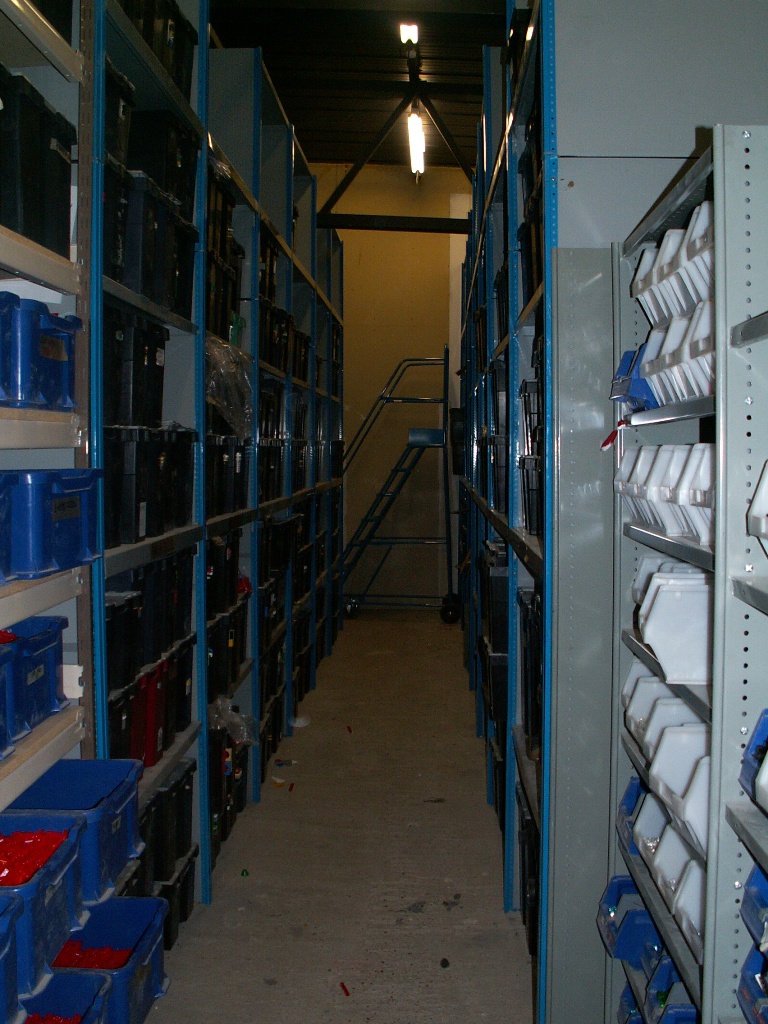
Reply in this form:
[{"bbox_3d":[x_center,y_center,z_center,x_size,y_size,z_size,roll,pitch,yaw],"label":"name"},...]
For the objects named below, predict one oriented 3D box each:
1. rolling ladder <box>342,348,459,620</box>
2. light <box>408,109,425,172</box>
[{"bbox_3d":[0.070,-0.252,9.002,1.200,2.338,0.710,0,4,7],"label":"rolling ladder"},{"bbox_3d":[0.236,-2.678,7.565,0.110,0.080,1.500,0,4,3],"label":"light"}]

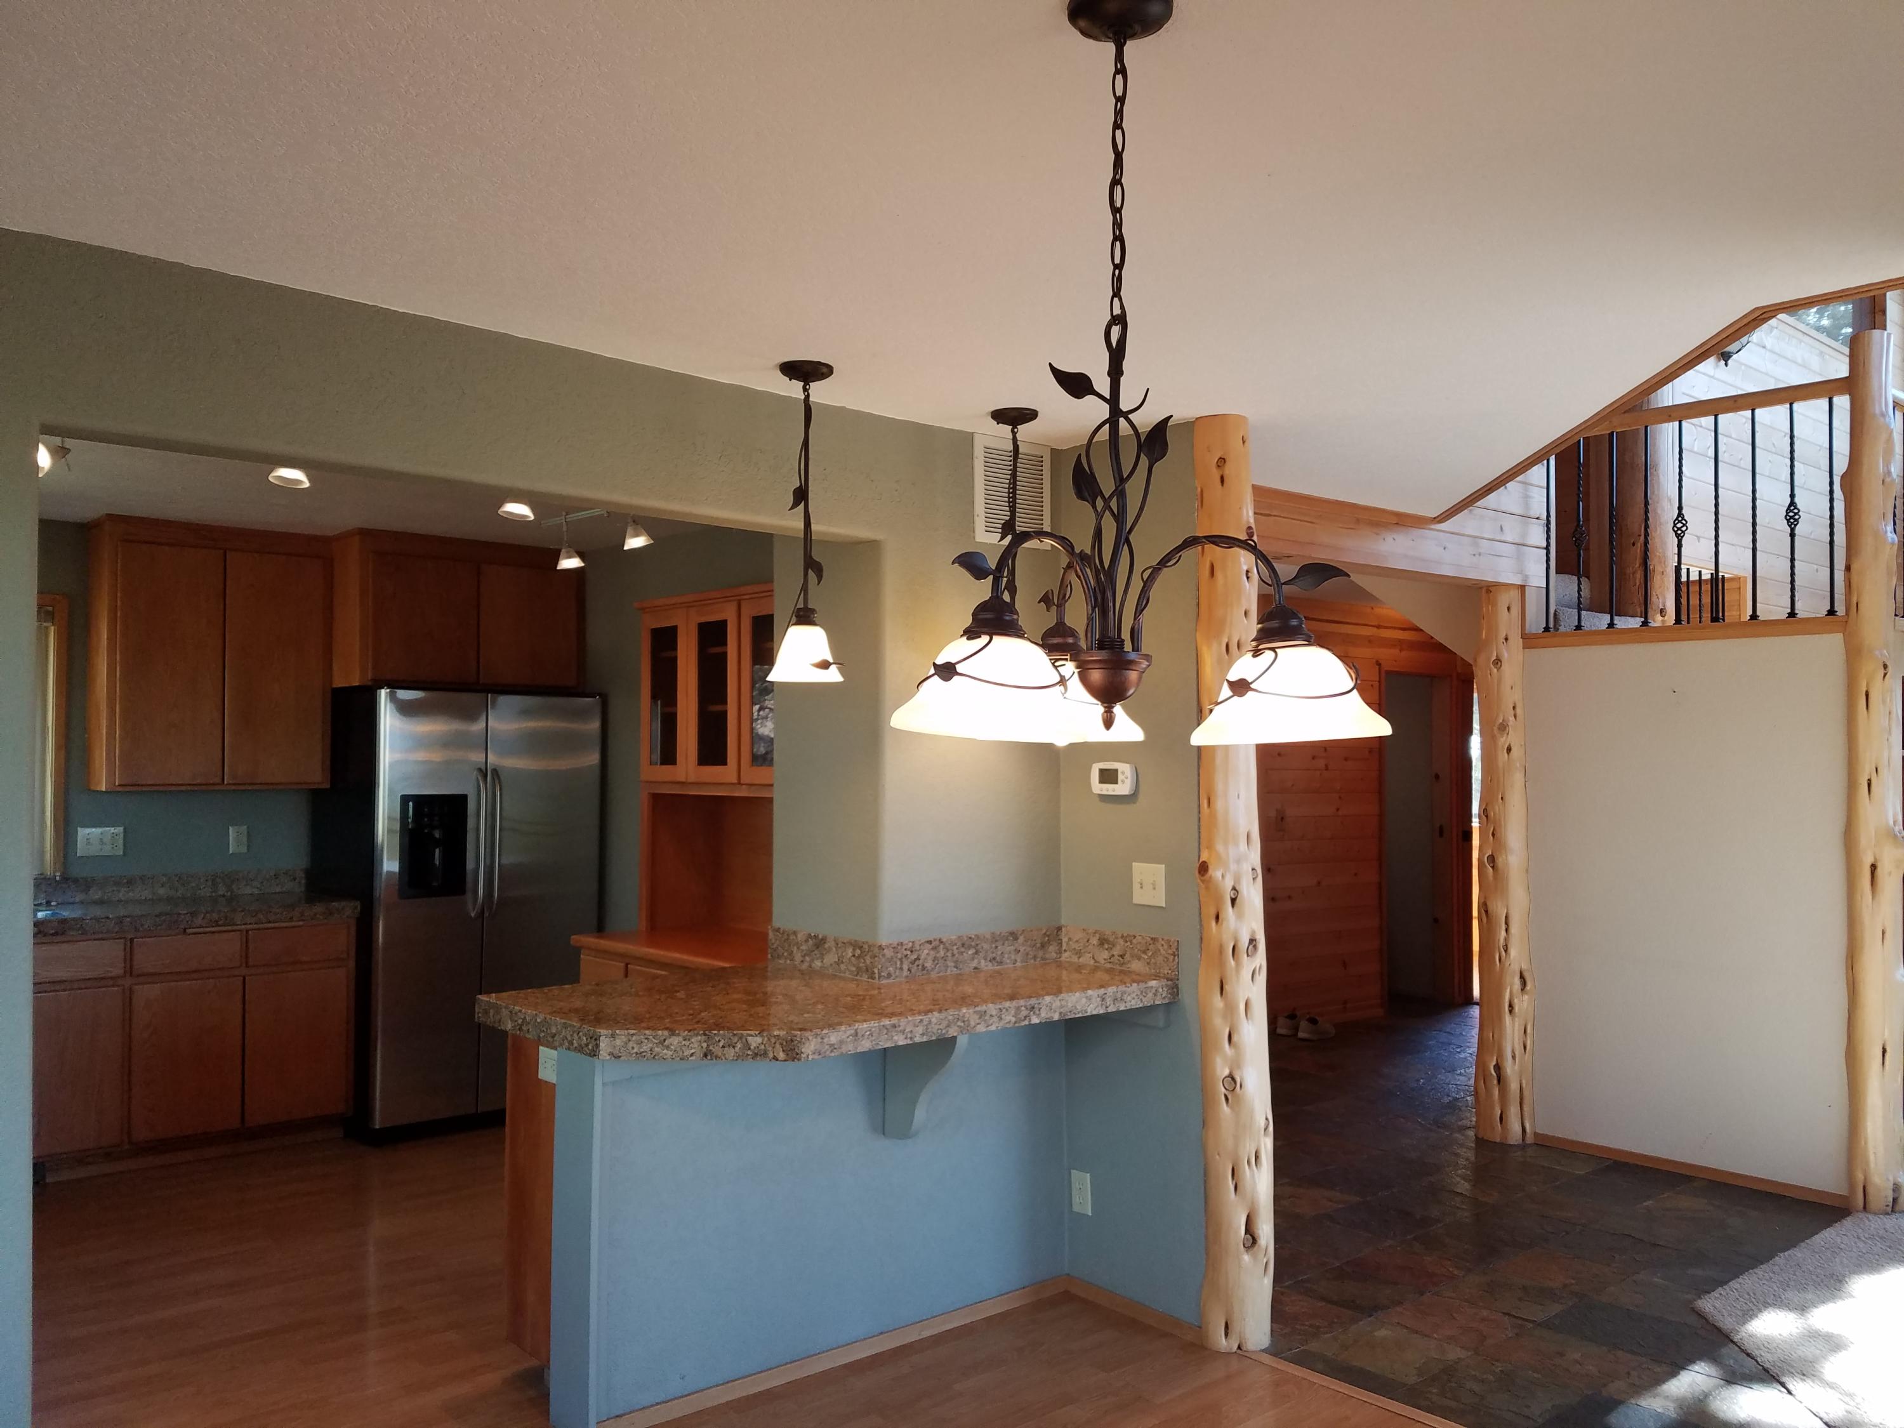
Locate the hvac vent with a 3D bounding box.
[{"bbox_3d":[0.174,-0.618,4.008,0.288,0.297,0.020,1,-2,-40],"label":"hvac vent"}]

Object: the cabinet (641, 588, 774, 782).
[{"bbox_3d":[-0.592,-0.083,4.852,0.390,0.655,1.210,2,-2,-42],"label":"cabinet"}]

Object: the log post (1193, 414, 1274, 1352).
[{"bbox_3d":[0.734,0.427,3.777,0.205,2.409,0.205,0,-2,0],"label":"log post"}]

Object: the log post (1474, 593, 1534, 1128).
[{"bbox_3d":[2.209,0.589,5.742,0.215,2.200,0.215,1,-2,-40],"label":"log post"}]

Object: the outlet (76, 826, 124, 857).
[{"bbox_3d":[-3.359,0.506,5.647,0.162,0.114,0.012,1,-2,-40],"label":"outlet"}]

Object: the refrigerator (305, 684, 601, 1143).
[{"bbox_3d":[-2.079,0.802,5.984,0.920,1.770,0.810,2,-2,-42],"label":"refrigerator"}]

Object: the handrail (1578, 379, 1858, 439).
[{"bbox_3d":[2.770,-1.139,5.400,0.065,0.067,1.100,2,-2,-42],"label":"handrail"}]

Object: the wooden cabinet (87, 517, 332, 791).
[{"bbox_3d":[-2.975,-0.222,5.754,0.820,1.040,0.330,2,-2,-42],"label":"wooden cabinet"}]

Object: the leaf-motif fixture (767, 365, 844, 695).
[{"bbox_3d":[-0.337,-0.434,3.273,0.180,0.721,0.180,0,-2,0],"label":"leaf-motif fixture"}]

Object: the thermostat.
[{"bbox_3d":[0.447,0.179,3.949,0.028,0.091,0.147,1,-2,-40],"label":"thermostat"}]

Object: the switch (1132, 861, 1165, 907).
[{"bbox_3d":[0.537,0.467,3.914,0.012,0.114,0.115,2,-2,-42],"label":"switch"}]

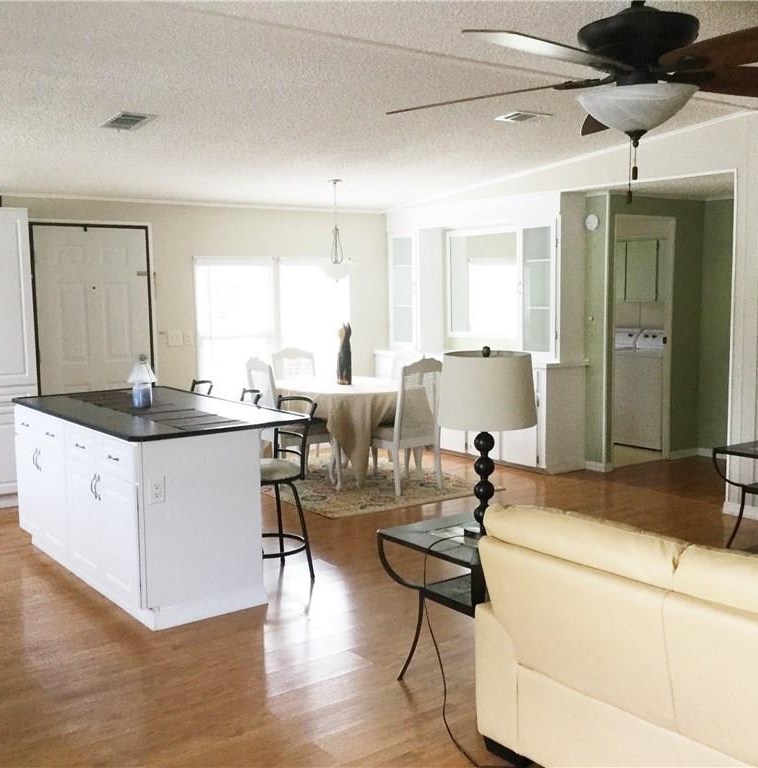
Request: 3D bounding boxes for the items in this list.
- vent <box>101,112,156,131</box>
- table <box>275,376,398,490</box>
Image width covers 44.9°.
[{"bbox_3d":[-1.428,-1.498,5.220,0.205,0.030,0.365,-5,3,-37],"label":"vent"},{"bbox_3d":[-0.205,0.379,7.564,1.270,0.755,1.270,-1,6,0],"label":"table"}]

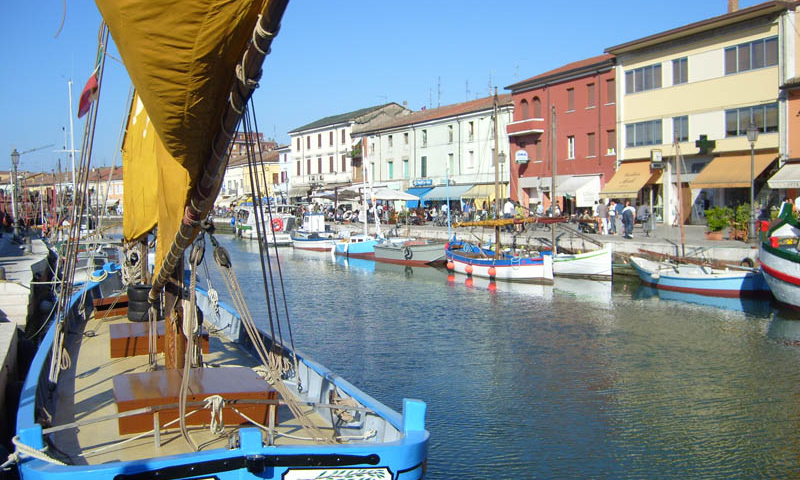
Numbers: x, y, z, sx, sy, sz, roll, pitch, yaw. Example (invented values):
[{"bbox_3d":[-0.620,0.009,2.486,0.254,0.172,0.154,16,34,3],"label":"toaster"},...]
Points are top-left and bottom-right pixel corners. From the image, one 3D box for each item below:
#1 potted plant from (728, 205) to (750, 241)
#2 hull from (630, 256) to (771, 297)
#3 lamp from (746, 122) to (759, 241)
[{"bbox_3d":[14.019,-0.725,33.500,0.700,1.450,0.750,-1,3,-24],"label":"potted plant"},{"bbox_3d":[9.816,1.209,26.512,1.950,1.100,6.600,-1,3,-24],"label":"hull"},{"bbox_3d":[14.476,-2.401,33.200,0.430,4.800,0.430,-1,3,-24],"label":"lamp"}]

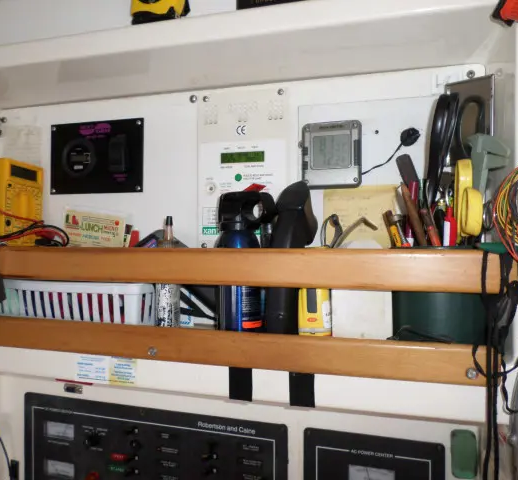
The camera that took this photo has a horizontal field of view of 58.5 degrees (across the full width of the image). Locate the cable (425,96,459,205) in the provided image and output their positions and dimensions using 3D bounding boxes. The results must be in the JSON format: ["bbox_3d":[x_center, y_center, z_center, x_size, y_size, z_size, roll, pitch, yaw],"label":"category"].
[{"bbox_3d":[0.194,-0.070,0.505,0.034,0.180,0.028,7,-4,17],"label":"cable"}]

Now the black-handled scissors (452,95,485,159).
[{"bbox_3d":[0.229,-0.117,0.505,0.037,0.083,0.018,0,-1,17],"label":"black-handled scissors"}]

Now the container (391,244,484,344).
[{"bbox_3d":[0.187,0.061,0.483,0.096,0.112,0.096,0,-1,17],"label":"container"}]

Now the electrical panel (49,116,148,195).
[{"bbox_3d":[-0.235,-0.120,0.682,0.157,0.104,0.018,0,-1,17],"label":"electrical panel"}]

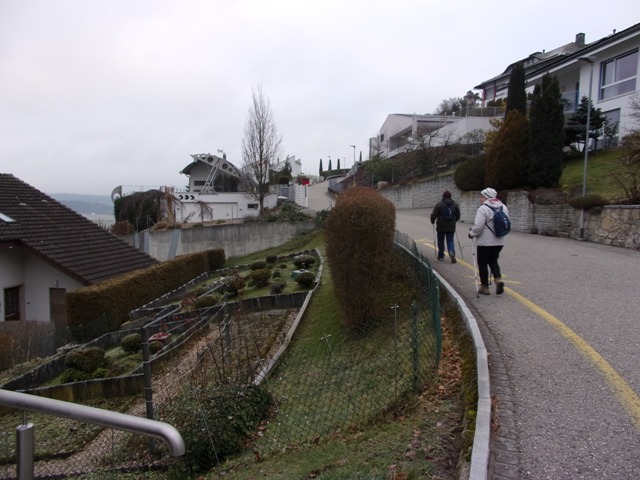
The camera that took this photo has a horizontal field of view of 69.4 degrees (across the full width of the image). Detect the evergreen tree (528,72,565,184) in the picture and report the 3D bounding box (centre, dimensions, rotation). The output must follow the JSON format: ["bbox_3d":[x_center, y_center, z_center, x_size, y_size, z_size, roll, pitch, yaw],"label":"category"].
[{"bbox_3d":[8.723,-4.198,17.800,1.400,4.289,1.400,1,4,0],"label":"evergreen tree"}]

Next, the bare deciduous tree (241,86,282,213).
[{"bbox_3d":[-5.442,-8.373,43.000,3.900,11.680,3.800,1,4,0],"label":"bare deciduous tree"}]

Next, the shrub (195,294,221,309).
[{"bbox_3d":[-2.848,1.569,11.700,0.670,0.380,0.620,0,5,0],"label":"shrub"}]

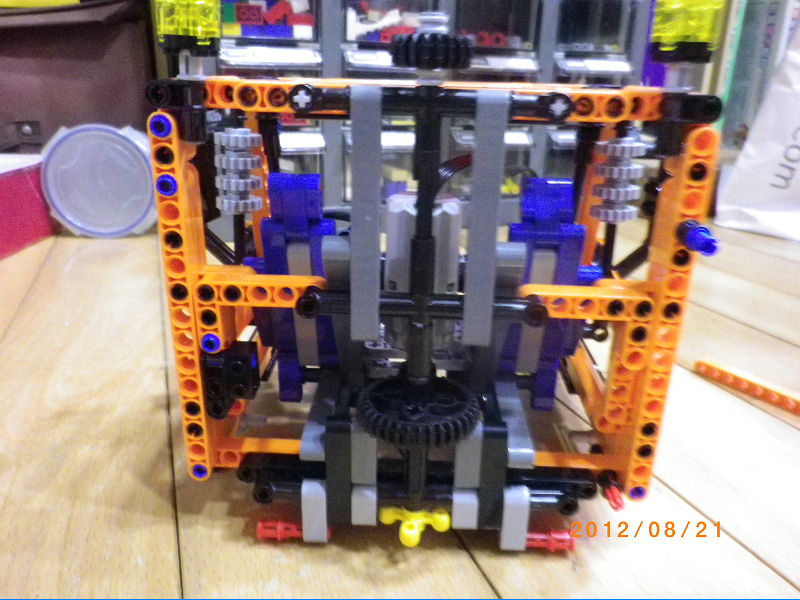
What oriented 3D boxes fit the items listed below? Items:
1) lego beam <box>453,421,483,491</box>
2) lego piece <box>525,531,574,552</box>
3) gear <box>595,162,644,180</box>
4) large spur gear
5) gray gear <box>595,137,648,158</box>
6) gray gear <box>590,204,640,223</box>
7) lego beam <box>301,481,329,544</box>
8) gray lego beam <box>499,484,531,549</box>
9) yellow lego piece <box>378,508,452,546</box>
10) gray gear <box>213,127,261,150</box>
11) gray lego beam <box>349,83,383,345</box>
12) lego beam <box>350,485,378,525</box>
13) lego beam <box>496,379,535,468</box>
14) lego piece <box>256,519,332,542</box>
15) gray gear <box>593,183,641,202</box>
[{"bbox_3d":[0.021,0.048,0.203,0.008,0.024,0.008,2,22,2],"label":"lego beam"},{"bbox_3d":[0.045,0.079,0.214,0.023,0.006,0.006,2,22,2],"label":"lego piece"},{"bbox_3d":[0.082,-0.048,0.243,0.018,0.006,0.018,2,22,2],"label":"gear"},{"bbox_3d":[0.005,0.032,0.198,0.038,0.008,0.038,2,22,2],"label":"large spur gear"},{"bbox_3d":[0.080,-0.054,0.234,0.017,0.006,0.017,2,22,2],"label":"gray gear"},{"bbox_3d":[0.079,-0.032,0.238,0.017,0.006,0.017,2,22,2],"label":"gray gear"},{"bbox_3d":[-0.027,0.068,0.211,0.008,0.023,0.007,2,22,2],"label":"lego beam"},{"bbox_3d":[0.037,0.071,0.211,0.008,0.024,0.008,2,22,2],"label":"gray lego beam"},{"bbox_3d":[0.005,0.071,0.213,0.024,0.008,0.024,4,22,6],"label":"yellow lego piece"},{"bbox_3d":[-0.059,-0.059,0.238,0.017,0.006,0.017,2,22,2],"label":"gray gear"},{"bbox_3d":[-0.009,-0.021,0.177,0.008,0.071,0.007,2,22,2],"label":"gray lego beam"},{"bbox_3d":[-0.011,0.065,0.209,0.008,0.015,0.007,2,22,2],"label":"lego beam"},{"bbox_3d":[0.038,0.041,0.221,0.008,0.008,0.048,2,22,2],"label":"lego beam"},{"bbox_3d":[-0.035,0.076,0.214,0.024,0.007,0.007,2,22,2],"label":"lego piece"},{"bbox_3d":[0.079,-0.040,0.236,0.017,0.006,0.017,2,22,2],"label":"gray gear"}]

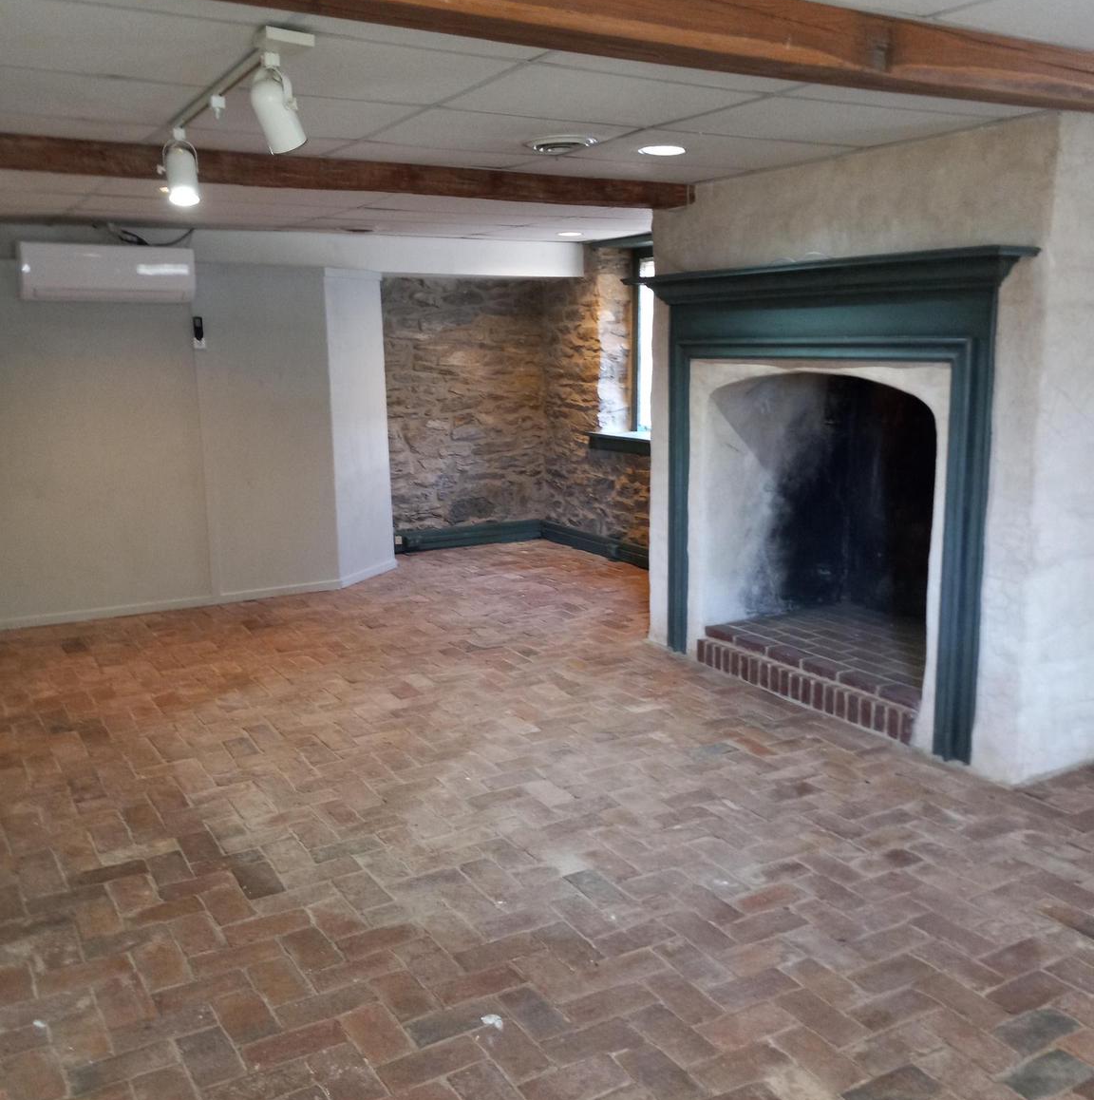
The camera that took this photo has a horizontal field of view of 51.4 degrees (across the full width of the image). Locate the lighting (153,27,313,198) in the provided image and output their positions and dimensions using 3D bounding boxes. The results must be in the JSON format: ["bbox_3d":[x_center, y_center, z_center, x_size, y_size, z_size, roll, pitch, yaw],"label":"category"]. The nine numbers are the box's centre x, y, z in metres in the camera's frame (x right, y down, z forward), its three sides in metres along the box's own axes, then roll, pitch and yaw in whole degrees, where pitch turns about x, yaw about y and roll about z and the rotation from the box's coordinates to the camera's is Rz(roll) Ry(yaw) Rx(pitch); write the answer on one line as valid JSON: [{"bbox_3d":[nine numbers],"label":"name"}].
[{"bbox_3d":[-0.847,-1.091,2.990,0.130,0.256,1.190,-7,12,-29],"label":"lighting"}]

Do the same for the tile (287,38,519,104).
[{"bbox_3d":[-0.481,-1.215,2.879,0.612,0.020,0.592,-7,12,-29],"label":"tile"}]

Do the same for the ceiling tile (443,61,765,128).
[{"bbox_3d":[0.126,-1.285,3.224,0.759,0.020,0.585,-7,12,-29],"label":"ceiling tile"}]

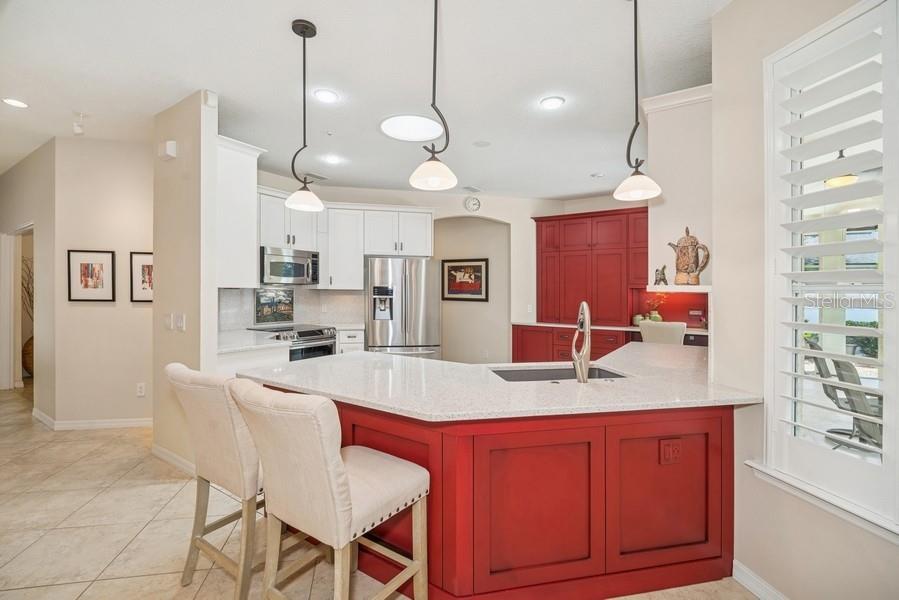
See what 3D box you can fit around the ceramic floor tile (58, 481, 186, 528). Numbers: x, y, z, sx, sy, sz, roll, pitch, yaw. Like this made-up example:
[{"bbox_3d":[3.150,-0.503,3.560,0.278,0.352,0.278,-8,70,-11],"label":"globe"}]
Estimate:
[{"bbox_3d":[-2.089,1.323,2.445,0.500,0.010,0.500,0,1,-12],"label":"ceramic floor tile"}]

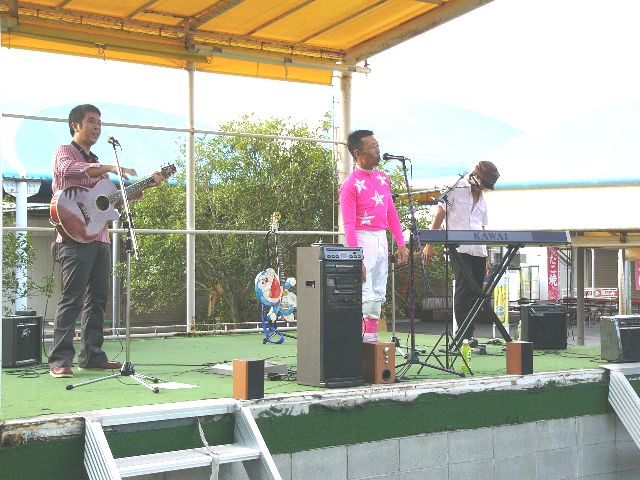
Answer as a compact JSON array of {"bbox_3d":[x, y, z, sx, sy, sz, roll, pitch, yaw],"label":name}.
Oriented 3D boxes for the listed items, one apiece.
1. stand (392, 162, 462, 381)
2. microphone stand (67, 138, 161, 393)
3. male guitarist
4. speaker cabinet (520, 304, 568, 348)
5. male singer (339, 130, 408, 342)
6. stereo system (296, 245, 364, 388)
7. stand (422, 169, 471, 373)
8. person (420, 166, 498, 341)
[{"bbox_3d":[0.580,0.155,7.630,0.580,1.410,0.620,0,0,-34],"label":"stand"},{"bbox_3d":[-1.147,0.117,7.030,0.590,1.480,0.660,0,0,-34],"label":"microphone stand"},{"bbox_3d":[-1.400,-0.009,7.730,0.680,1.740,0.520,0,0,-41],"label":"male guitarist"},{"bbox_3d":[1.795,0.694,9.630,0.330,0.350,0.210,0,0,-9],"label":"speaker cabinet"},{"bbox_3d":[0.352,0.058,8.200,0.500,1.610,0.330,0,0,-38],"label":"male singer"},{"bbox_3d":[0.061,0.445,7.130,0.280,0.825,0.270,0,0,-36],"label":"stereo system"},{"bbox_3d":[0.800,0.211,7.780,0.370,1.300,0.400,0,0,26],"label":"stand"},{"bbox_3d":[1.145,0.115,9.700,0.600,1.510,0.420,0,0,-14],"label":"person"}]

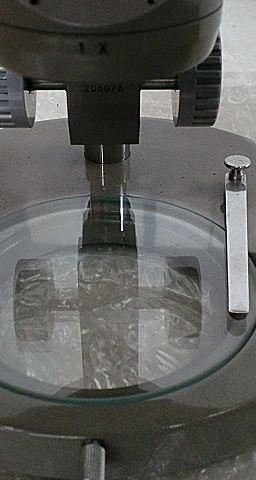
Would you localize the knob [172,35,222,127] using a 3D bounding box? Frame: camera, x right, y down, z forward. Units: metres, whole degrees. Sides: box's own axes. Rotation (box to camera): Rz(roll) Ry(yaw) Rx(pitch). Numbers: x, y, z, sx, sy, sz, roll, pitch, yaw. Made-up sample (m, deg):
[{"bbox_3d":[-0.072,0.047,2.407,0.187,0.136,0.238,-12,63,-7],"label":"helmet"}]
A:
[{"bbox_3d":[0.024,-0.058,0.229,0.014,0.036,0.036,-1,34,-1],"label":"knob"}]

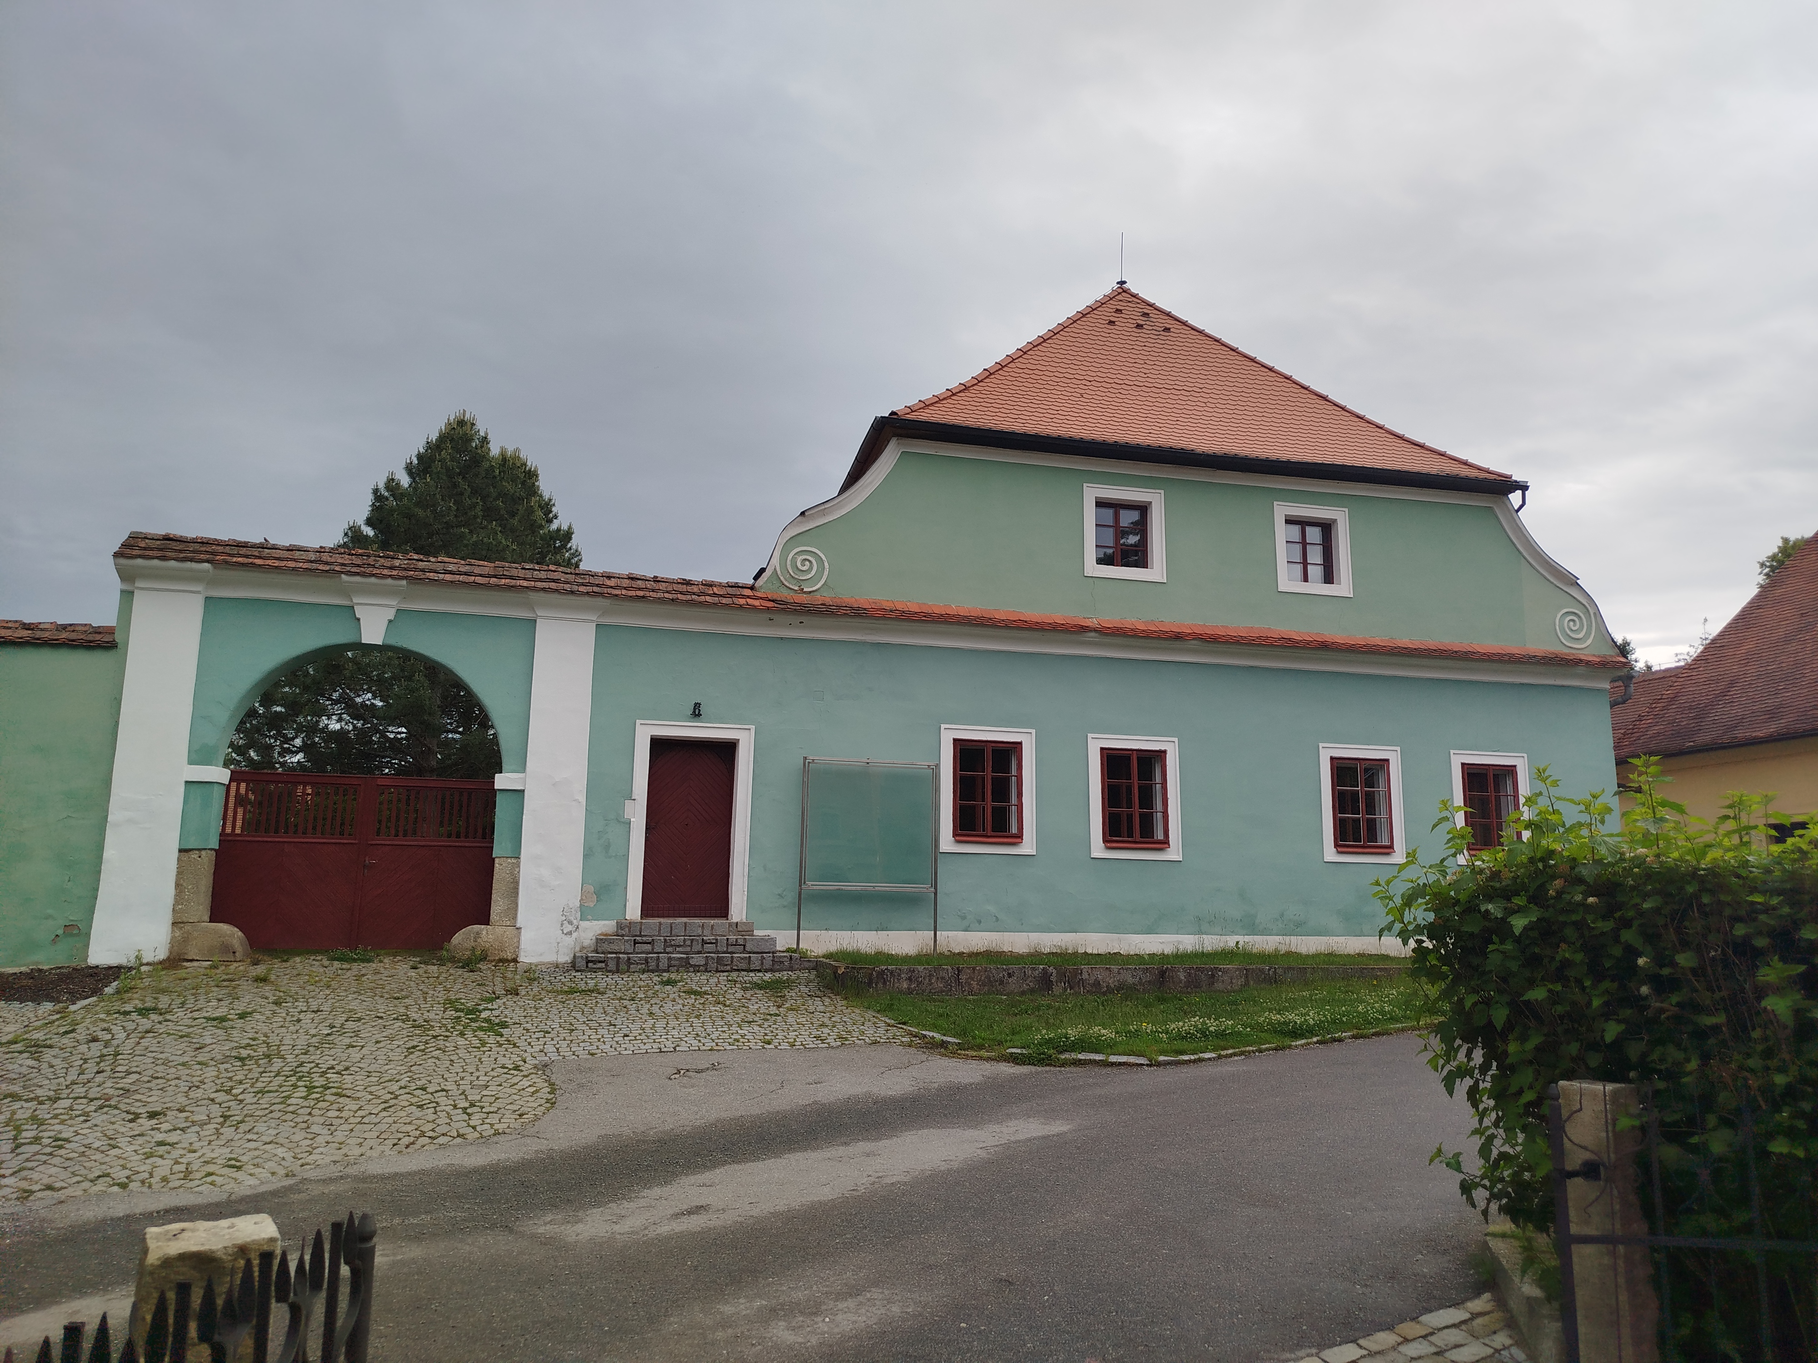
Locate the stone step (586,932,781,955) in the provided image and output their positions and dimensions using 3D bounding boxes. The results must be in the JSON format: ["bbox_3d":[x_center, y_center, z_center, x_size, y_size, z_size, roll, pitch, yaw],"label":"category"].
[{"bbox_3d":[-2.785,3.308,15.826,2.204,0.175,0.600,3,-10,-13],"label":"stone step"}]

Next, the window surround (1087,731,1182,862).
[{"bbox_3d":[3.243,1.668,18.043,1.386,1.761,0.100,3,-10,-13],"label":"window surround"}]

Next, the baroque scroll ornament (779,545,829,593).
[{"bbox_3d":[-1.453,-1.544,17.448,0.693,0.648,0.060,3,-10,-13],"label":"baroque scroll ornament"}]

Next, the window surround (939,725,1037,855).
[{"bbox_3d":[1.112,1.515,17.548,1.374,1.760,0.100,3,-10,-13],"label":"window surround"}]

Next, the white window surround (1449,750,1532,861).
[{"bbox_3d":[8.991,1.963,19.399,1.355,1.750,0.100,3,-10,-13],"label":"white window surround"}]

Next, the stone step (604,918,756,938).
[{"bbox_3d":[-2.850,3.159,16.096,1.725,0.166,0.380,3,-10,-13],"label":"stone step"}]

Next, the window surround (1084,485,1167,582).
[{"bbox_3d":[3.210,-2.198,18.702,1.282,1.414,0.120,3,-10,-13],"label":"window surround"}]

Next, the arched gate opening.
[{"bbox_3d":[-6.877,1.444,15.886,3.328,3.808,0.550,3,-10,-13],"label":"arched gate opening"}]

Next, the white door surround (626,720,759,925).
[{"bbox_3d":[-2.845,1.824,16.526,1.537,2.573,0.140,3,-10,-13],"label":"white door surround"}]

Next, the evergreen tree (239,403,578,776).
[{"bbox_3d":[-10.537,-0.282,27.742,8.800,11.876,8.800,3,-10,-13],"label":"evergreen tree"}]

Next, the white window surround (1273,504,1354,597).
[{"bbox_3d":[6.241,-2.025,19.414,1.260,1.407,0.120,3,-10,-13],"label":"white window surround"}]

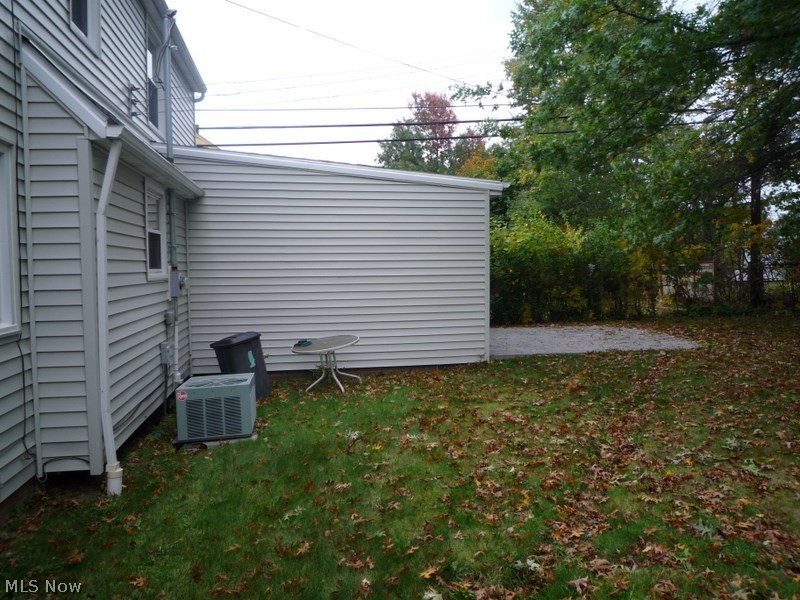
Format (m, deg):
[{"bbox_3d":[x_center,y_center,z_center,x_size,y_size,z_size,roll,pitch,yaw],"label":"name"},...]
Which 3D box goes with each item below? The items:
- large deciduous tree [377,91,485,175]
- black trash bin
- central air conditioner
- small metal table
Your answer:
[{"bbox_3d":[2.064,-7.055,38.384,7.000,13.469,7.000,-1,3,-11],"label":"large deciduous tree"},{"bbox_3d":[-2.159,0.906,7.869,0.516,0.816,0.547,-6,8,46],"label":"black trash bin"},{"bbox_3d":[-1.897,1.103,6.079,0.697,0.502,0.749,-2,2,-10],"label":"central air conditioner"},{"bbox_3d":[-0.961,0.917,8.103,0.991,0.651,0.991,-9,8,-10],"label":"small metal table"}]

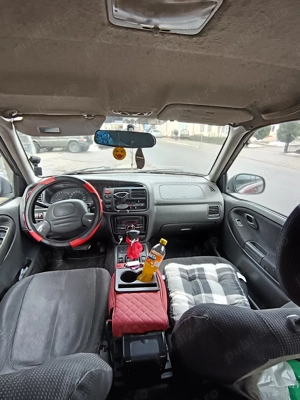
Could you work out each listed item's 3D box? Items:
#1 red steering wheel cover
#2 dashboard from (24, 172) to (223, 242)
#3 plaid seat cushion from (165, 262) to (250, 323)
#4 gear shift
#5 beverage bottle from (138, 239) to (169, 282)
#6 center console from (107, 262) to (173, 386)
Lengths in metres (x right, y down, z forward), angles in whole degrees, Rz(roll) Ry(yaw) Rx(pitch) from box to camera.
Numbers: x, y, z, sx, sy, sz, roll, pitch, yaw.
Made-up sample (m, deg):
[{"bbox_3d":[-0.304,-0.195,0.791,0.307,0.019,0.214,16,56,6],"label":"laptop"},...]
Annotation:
[{"bbox_3d":[-0.443,0.051,1.018,0.390,0.390,0.060,-2,-11,-7],"label":"red steering wheel cover"},{"bbox_3d":[-0.154,0.033,1.454,1.360,0.360,0.450,-2,18,-7],"label":"dashboard"},{"bbox_3d":[0.285,0.478,1.023,0.395,0.080,0.400,1,23,1],"label":"plaid seat cushion"},{"bbox_3d":[-0.084,0.249,1.094,0.086,0.175,0.080,-2,26,-7],"label":"gear shift"},{"bbox_3d":[0.015,0.269,0.880,0.065,0.227,0.065,25,4,-15],"label":"beverage bottle"},{"bbox_3d":[-0.051,0.491,0.844,0.205,0.265,0.430,-2,18,-7],"label":"center console"}]

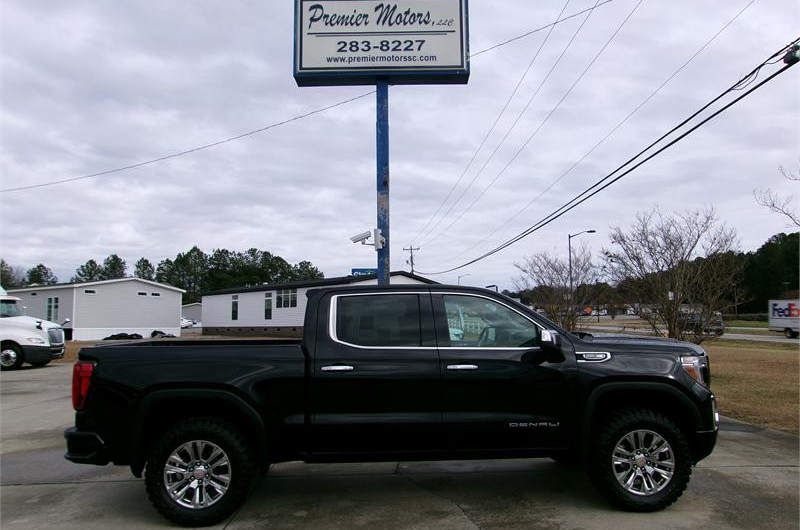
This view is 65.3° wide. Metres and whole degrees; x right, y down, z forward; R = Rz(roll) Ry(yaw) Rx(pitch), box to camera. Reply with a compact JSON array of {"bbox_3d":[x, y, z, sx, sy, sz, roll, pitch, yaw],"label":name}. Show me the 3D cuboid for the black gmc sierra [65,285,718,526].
[{"bbox_3d":[0.048,1.225,6.277,5.900,2.000,2.100,0,-5,-3],"label":"black gmc sierra"}]

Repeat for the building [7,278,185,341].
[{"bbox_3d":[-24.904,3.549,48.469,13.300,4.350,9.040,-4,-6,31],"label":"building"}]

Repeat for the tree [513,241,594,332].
[{"bbox_3d":[11.035,1.869,44.000,5.800,6.600,5.800,-1,-5,0],"label":"tree"}]

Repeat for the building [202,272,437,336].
[{"bbox_3d":[-7.194,3.520,50.930,9.060,4.410,21.980,4,-7,-42],"label":"building"}]

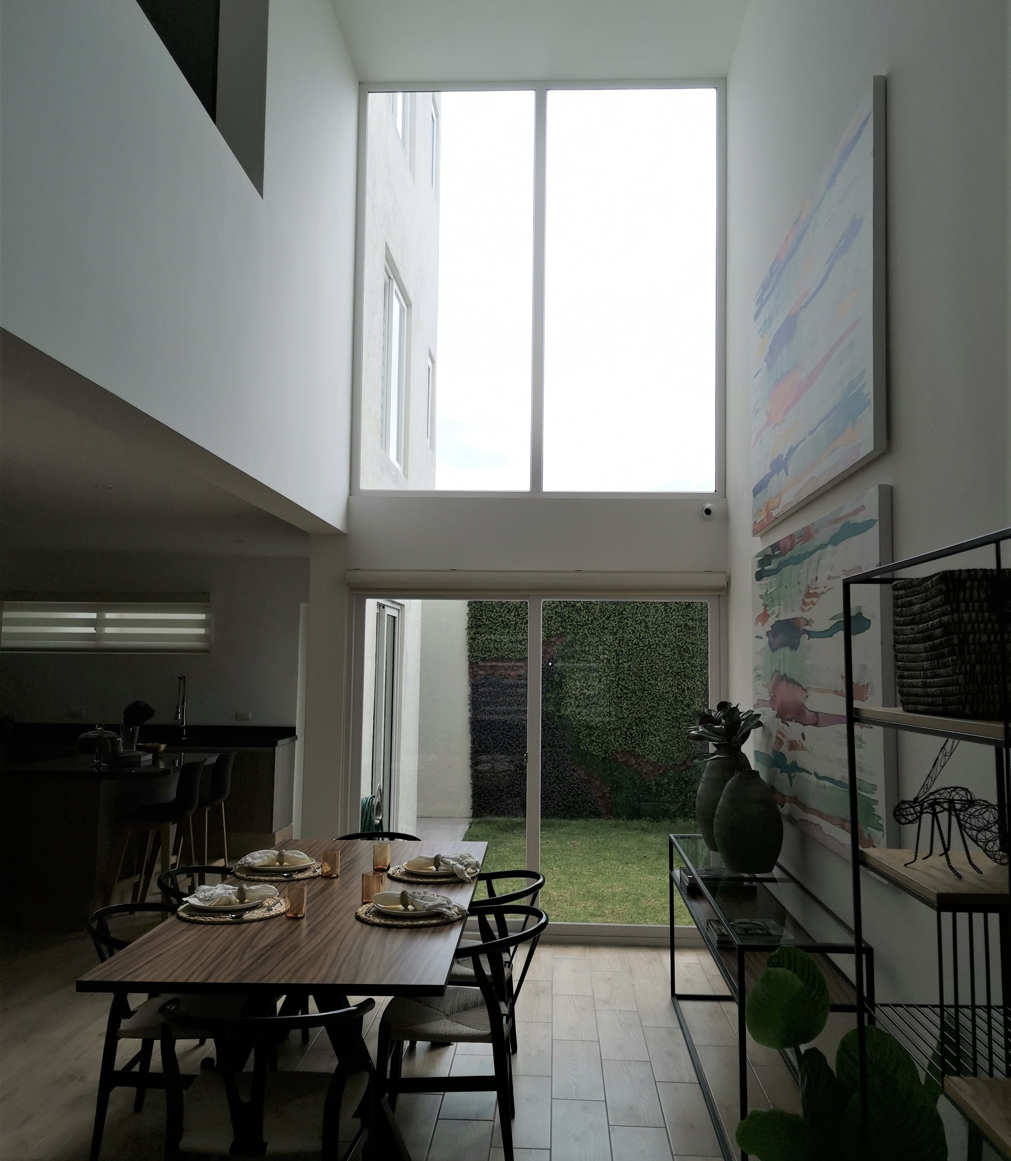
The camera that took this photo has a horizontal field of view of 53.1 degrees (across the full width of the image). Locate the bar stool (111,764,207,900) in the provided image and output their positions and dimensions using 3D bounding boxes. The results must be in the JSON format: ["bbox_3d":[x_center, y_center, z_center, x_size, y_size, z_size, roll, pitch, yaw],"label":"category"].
[{"bbox_3d":[-2.198,1.626,6.322,0.550,0.980,0.460,0,-4,3],"label":"bar stool"}]

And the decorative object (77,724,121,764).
[{"bbox_3d":[-2.719,1.097,6.780,0.300,0.270,0.300,1,-4,3],"label":"decorative object"}]

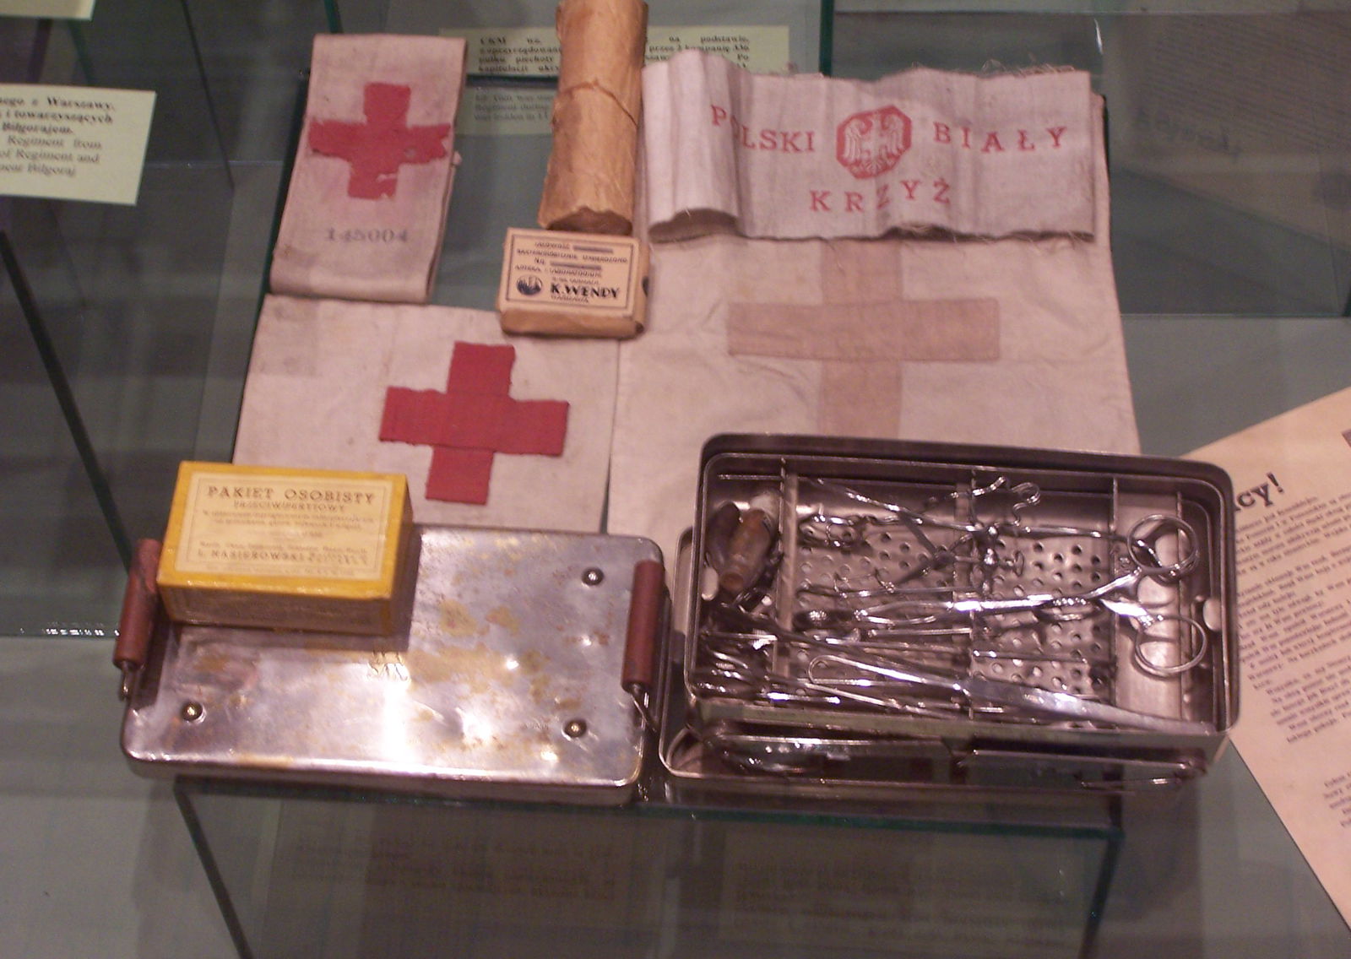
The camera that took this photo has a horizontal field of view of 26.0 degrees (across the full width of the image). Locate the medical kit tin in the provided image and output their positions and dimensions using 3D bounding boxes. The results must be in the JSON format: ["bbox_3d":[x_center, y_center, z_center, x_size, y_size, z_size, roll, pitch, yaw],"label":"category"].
[{"bbox_3d":[-0.005,0.060,1.246,0.471,0.075,0.141,3,57,3],"label":"medical kit tin"}]

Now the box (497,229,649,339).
[{"bbox_3d":[-0.048,-0.092,1.375,0.065,0.018,0.048,3,57,3],"label":"box"}]

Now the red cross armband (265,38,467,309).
[{"bbox_3d":[-0.146,-0.152,1.419,0.076,0.016,0.156,3,57,3],"label":"red cross armband"}]

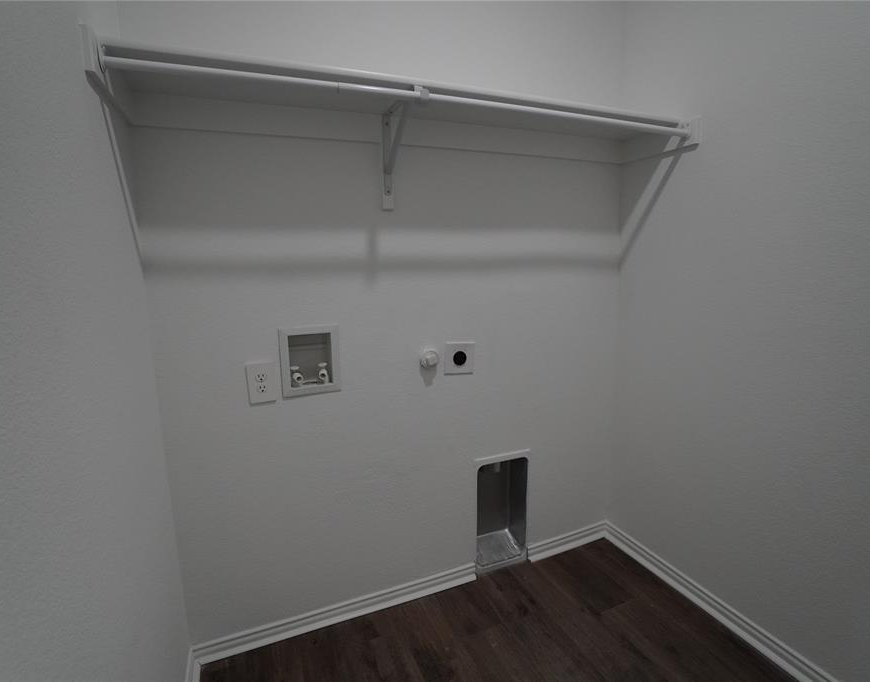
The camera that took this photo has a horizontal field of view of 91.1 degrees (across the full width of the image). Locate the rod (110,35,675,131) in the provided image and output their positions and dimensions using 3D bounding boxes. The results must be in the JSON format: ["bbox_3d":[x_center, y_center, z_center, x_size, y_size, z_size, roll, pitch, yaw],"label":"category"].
[{"bbox_3d":[0.078,-0.691,1.189,1.665,0.023,0.025,-5,9,-21],"label":"rod"}]

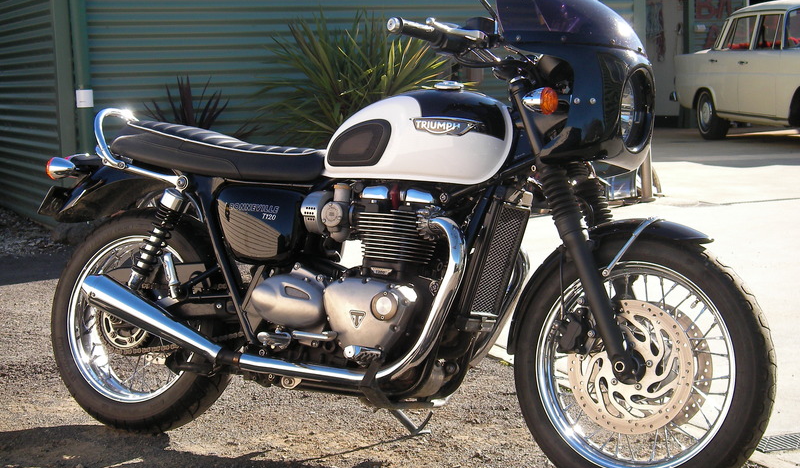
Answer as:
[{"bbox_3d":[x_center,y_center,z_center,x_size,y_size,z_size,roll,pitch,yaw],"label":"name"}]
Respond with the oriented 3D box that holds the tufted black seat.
[{"bbox_3d":[-0.475,-0.222,3.989,0.750,0.170,0.270,3,-3,29],"label":"tufted black seat"}]

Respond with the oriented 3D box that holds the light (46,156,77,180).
[{"bbox_3d":[-0.951,-0.184,4.085,0.085,0.066,0.070,3,-3,29],"label":"light"}]

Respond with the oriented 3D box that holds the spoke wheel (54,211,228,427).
[{"bbox_3d":[-0.711,0.240,4.073,0.645,0.645,0.155,3,-3,29],"label":"spoke wheel"}]

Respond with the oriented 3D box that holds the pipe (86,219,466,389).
[{"bbox_3d":[-0.354,0.135,3.694,1.100,0.430,0.200,3,-3,29],"label":"pipe"}]

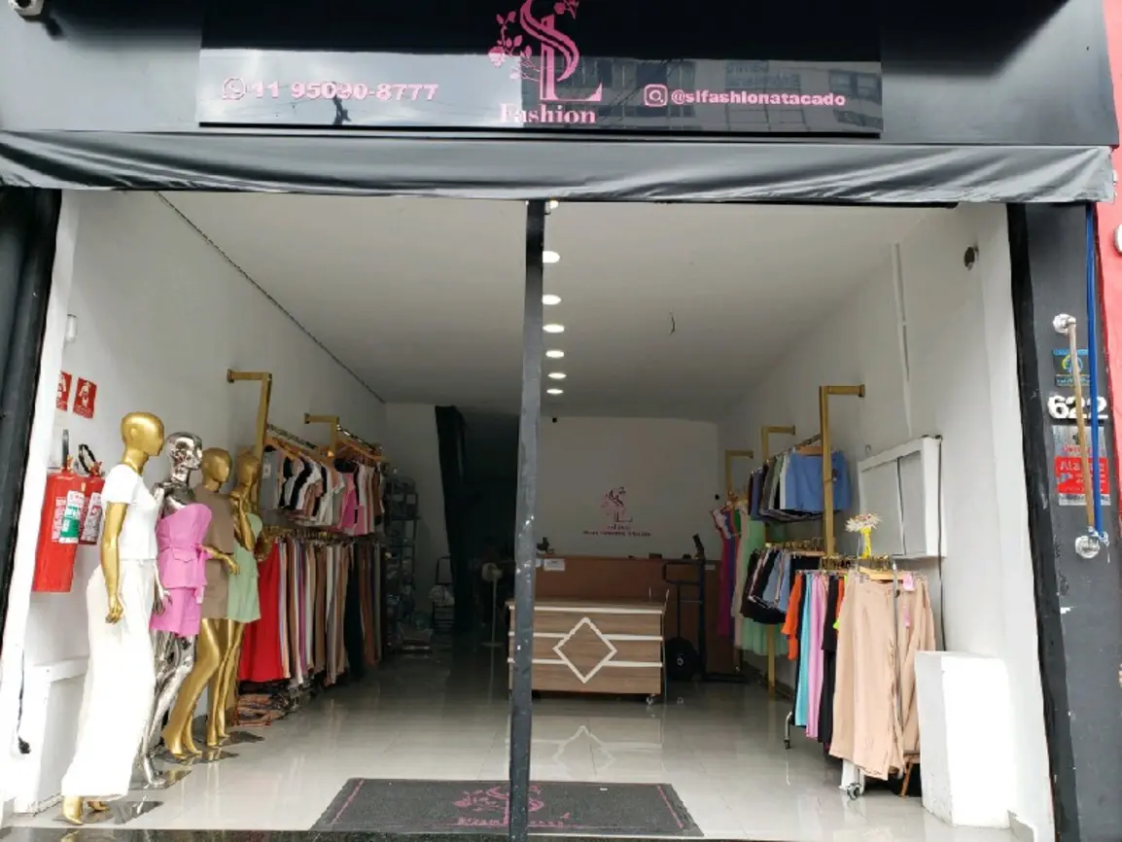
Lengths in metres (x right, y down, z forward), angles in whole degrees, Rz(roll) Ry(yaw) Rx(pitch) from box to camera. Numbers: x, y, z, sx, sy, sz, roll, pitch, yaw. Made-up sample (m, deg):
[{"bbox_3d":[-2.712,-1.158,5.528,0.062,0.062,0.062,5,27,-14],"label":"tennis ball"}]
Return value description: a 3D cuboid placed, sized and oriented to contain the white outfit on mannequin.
[{"bbox_3d":[-1.994,0.926,3.814,0.340,1.460,0.420,0,-10,6],"label":"white outfit on mannequin"}]

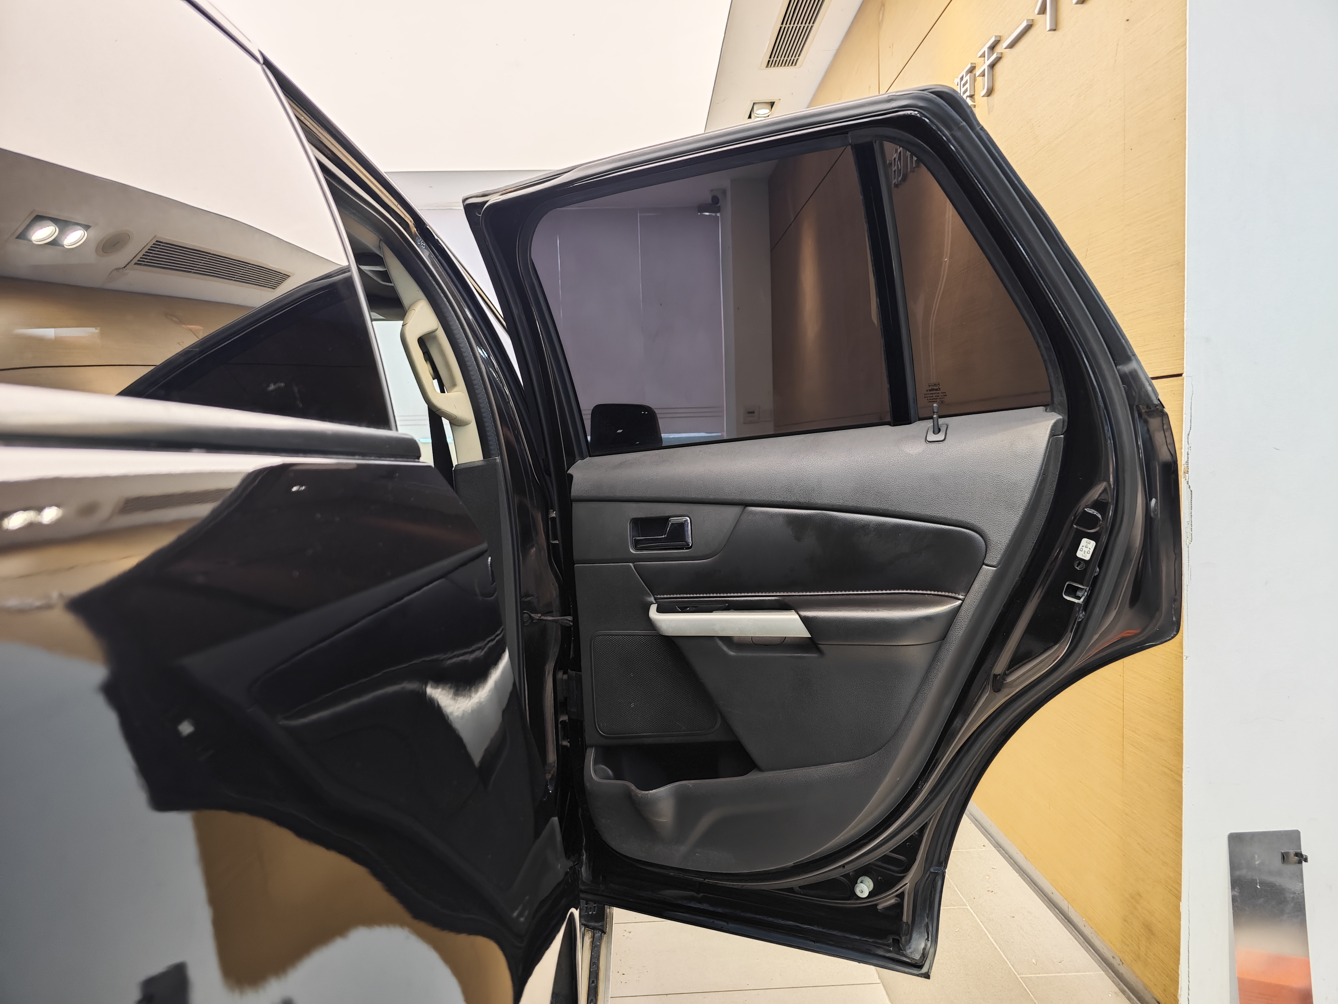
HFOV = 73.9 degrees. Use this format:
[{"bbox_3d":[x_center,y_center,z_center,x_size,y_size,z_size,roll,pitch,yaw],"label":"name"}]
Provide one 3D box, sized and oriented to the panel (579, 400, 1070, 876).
[{"bbox_3d":[0.158,0.228,1.291,0.739,0.693,0.130,0,4,27],"label":"panel"}]

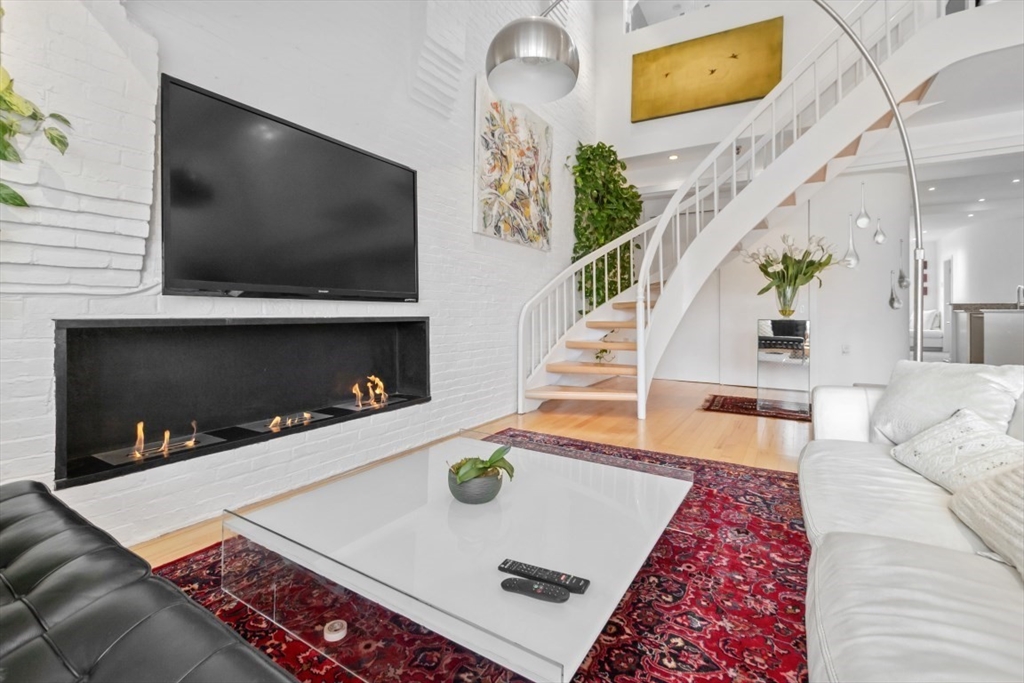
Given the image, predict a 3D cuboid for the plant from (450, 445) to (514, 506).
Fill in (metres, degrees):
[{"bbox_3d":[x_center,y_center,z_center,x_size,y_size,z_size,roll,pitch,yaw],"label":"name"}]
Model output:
[{"bbox_3d":[-0.117,0.500,1.640,0.240,0.190,0.210,0,2,0],"label":"plant"}]

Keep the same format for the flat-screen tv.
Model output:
[{"bbox_3d":[-1.046,-0.660,2.302,0.070,0.860,1.380,1,2,33],"label":"flat-screen tv"}]

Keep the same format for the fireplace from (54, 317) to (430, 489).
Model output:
[{"bbox_3d":[-1.238,0.172,2.386,0.310,0.610,1.880,1,2,33],"label":"fireplace"}]

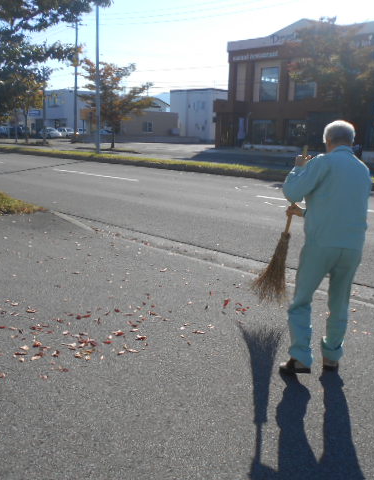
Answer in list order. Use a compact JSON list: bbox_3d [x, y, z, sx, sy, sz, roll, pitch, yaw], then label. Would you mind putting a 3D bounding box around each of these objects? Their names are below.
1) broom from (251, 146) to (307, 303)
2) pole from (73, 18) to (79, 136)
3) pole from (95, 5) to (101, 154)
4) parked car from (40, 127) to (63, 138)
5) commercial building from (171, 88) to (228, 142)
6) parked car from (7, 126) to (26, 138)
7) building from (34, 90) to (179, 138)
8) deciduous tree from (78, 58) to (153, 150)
[{"bbox_3d":[0.742,-0.047,3.637,0.360,1.490,0.270,-1,39,-6],"label":"broom"},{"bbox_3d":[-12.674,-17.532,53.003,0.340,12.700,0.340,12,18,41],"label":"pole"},{"bbox_3d":[-4.849,-8.858,26.105,0.220,8.200,0.220,12,18,41],"label":"pole"},{"bbox_3d":[-16.781,-13.190,59.563,1.690,1.490,4.000,-11,17,-40],"label":"parked car"},{"bbox_3d":[2.900,-14.584,56.459,6.500,5.650,7.000,12,18,42],"label":"commercial building"},{"bbox_3d":[-20.817,-13.184,58.538,4.200,1.550,1.720,12,18,41],"label":"parked car"},{"bbox_3d":[-13.226,-20.098,78.045,11.200,6.300,21.200,12,18,41],"label":"building"},{"bbox_3d":[-4.802,-9.224,32.757,4.900,6.000,4.900,0,13,0],"label":"deciduous tree"}]

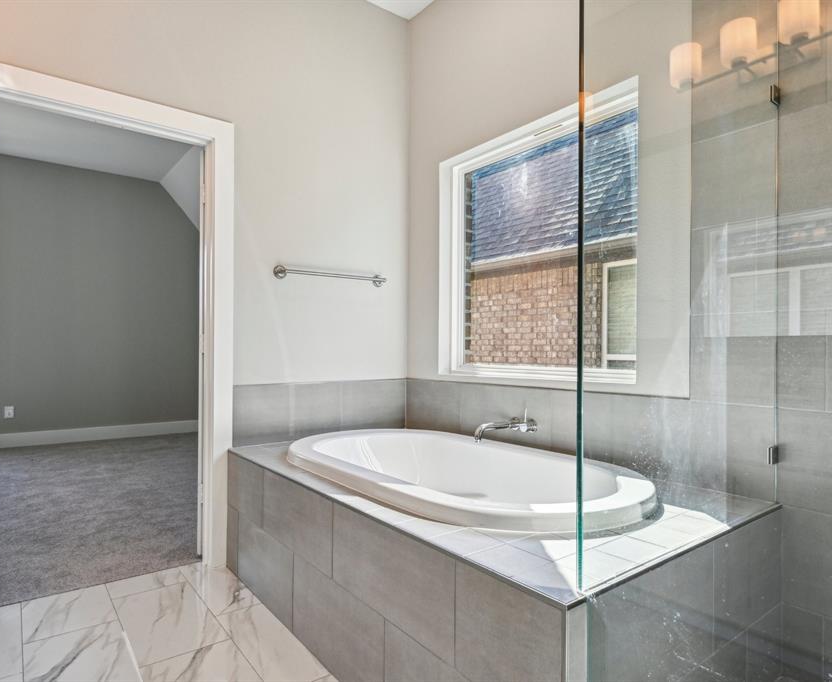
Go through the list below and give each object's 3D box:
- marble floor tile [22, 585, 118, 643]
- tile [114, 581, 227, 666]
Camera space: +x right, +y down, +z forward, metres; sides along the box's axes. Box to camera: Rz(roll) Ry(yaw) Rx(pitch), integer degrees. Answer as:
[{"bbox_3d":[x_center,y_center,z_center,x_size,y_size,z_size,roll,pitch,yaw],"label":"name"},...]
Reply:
[{"bbox_3d":[-1.387,1.086,2.162,0.301,0.011,0.389,1,-1,-37],"label":"marble floor tile"},{"bbox_3d":[-0.970,1.085,2.106,0.298,0.011,0.611,1,-1,-37],"label":"tile"}]

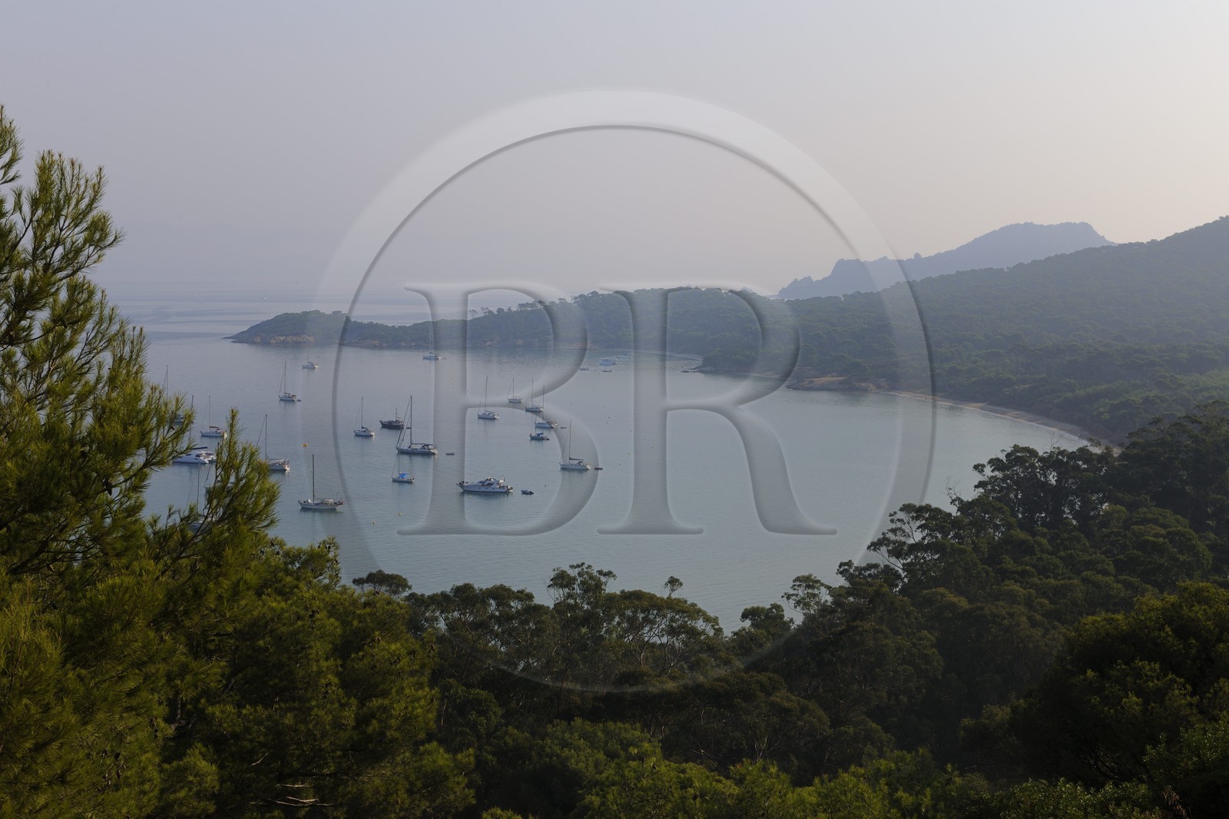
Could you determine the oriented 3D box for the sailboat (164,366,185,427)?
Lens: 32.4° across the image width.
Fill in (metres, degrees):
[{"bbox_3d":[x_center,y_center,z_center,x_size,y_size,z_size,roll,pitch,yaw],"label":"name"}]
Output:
[{"bbox_3d":[-177.823,-5.783,850.000,14.300,23.500,4.400,2,4,24],"label":"sailboat"}]

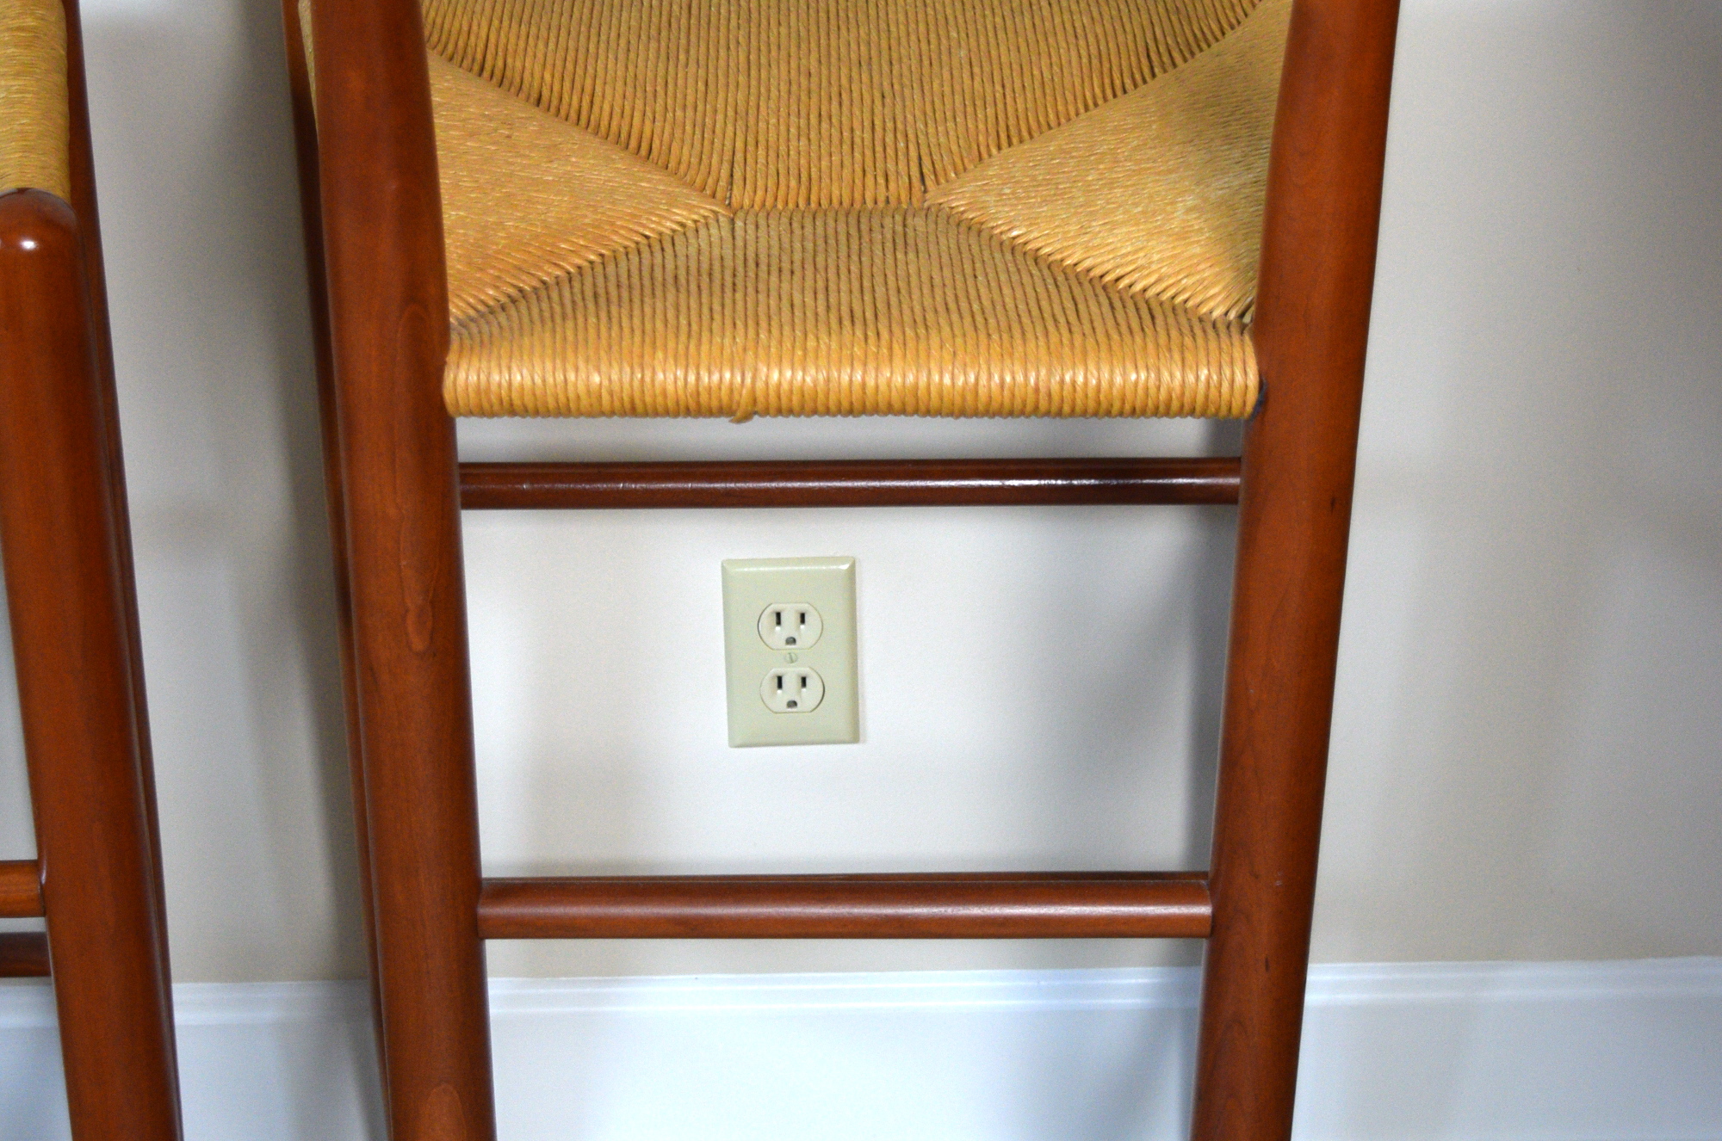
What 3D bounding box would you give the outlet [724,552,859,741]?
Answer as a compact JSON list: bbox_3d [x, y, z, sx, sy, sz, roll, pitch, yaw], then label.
[{"bbox_3d":[-0.036,0.046,1.984,0.070,0.114,0.007,-1,28,-1],"label":"outlet"}]

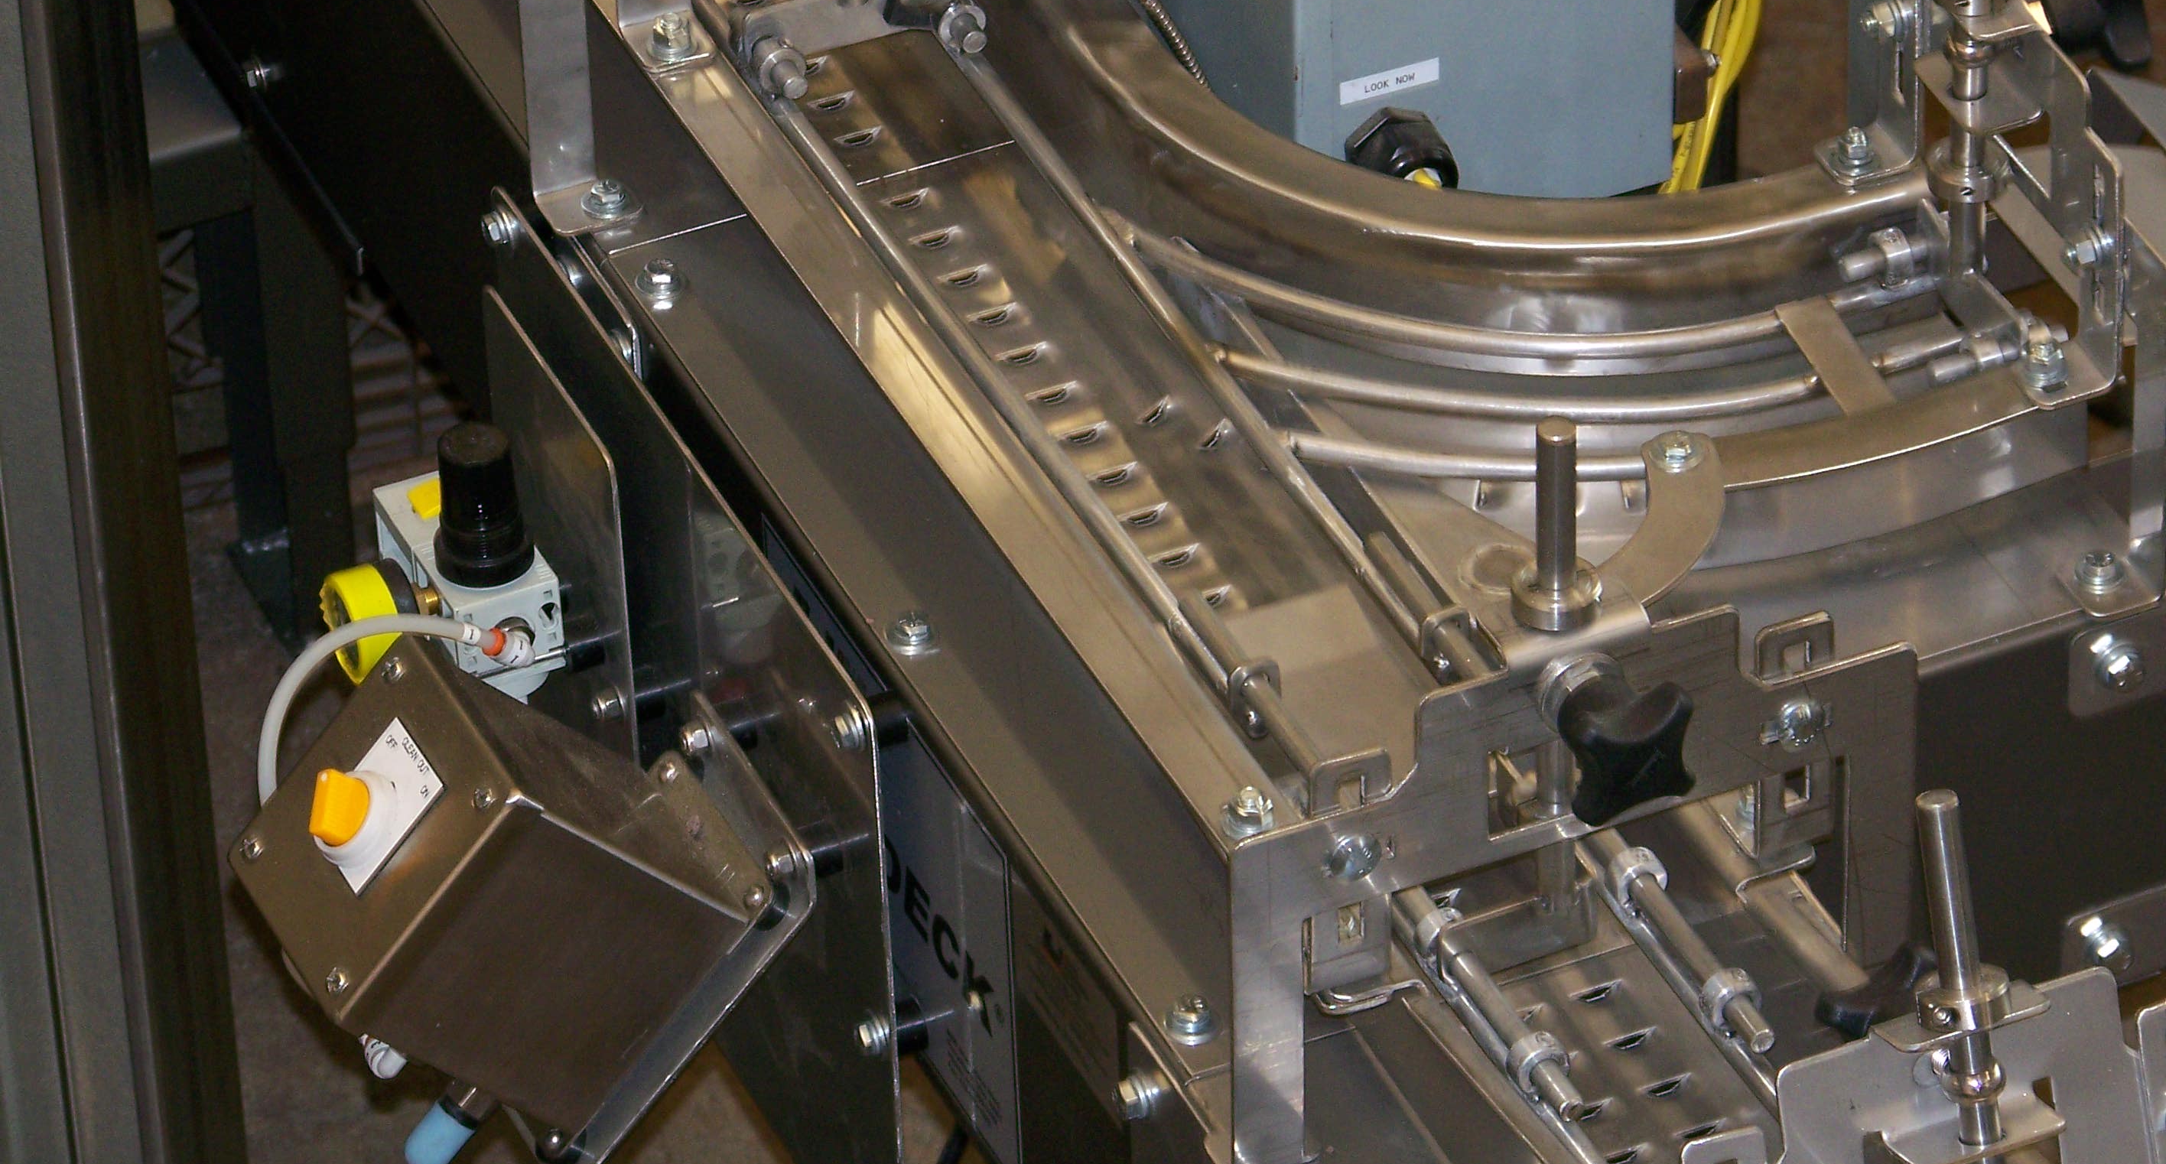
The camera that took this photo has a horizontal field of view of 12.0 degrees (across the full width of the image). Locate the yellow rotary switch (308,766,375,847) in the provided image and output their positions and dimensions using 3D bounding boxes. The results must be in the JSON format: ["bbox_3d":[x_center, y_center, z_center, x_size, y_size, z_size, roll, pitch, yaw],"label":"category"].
[{"bbox_3d":[-0.254,0.078,3.503,0.023,0.014,0.023,-50,41,12],"label":"yellow rotary switch"}]

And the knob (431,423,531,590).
[{"bbox_3d":[-0.222,-0.030,3.780,0.037,0.053,0.037,-1,37,1],"label":"knob"}]

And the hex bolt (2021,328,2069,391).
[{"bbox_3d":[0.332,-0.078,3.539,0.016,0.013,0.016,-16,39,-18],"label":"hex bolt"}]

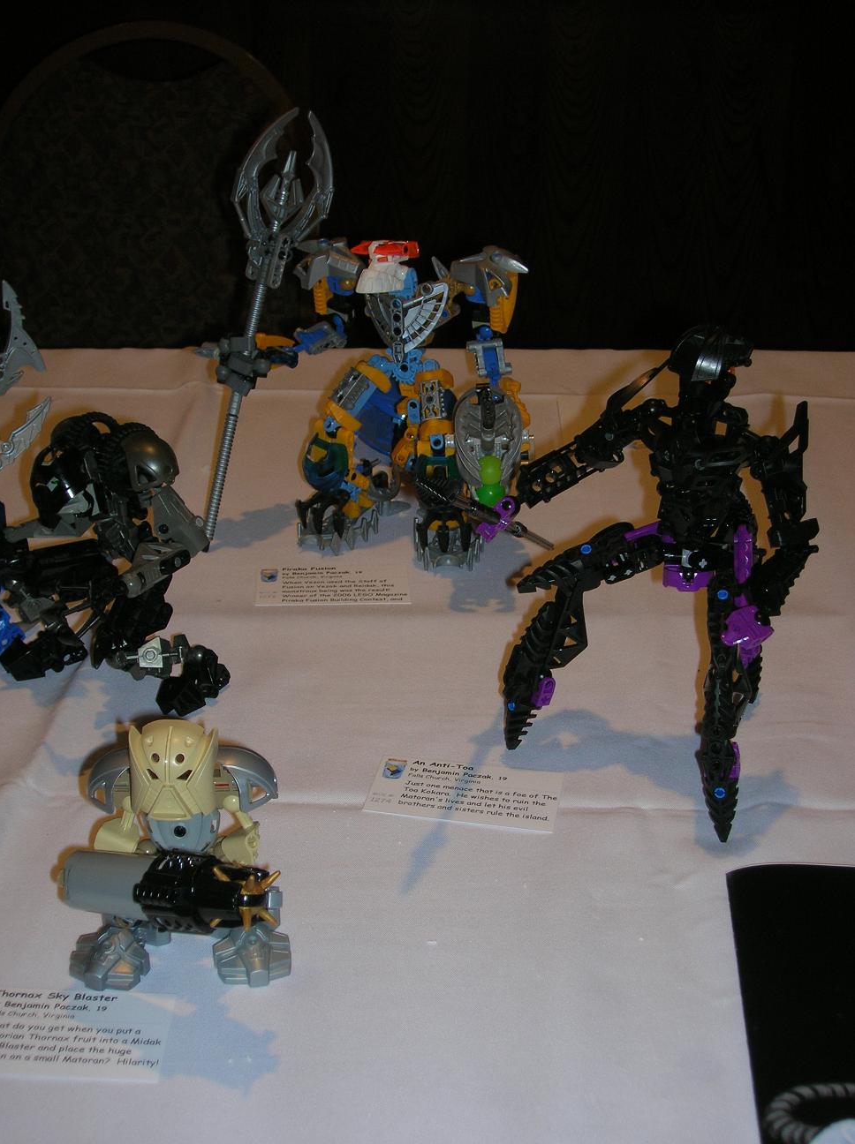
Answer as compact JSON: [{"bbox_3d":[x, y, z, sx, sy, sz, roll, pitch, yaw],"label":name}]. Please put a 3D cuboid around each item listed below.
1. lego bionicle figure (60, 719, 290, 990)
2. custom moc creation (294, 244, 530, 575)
[{"bbox_3d":[-0.098,0.104,0.652,0.086,0.104,0.062,-1,26,-4],"label":"lego bionicle figure"},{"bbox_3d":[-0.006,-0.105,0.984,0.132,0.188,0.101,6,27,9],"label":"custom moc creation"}]

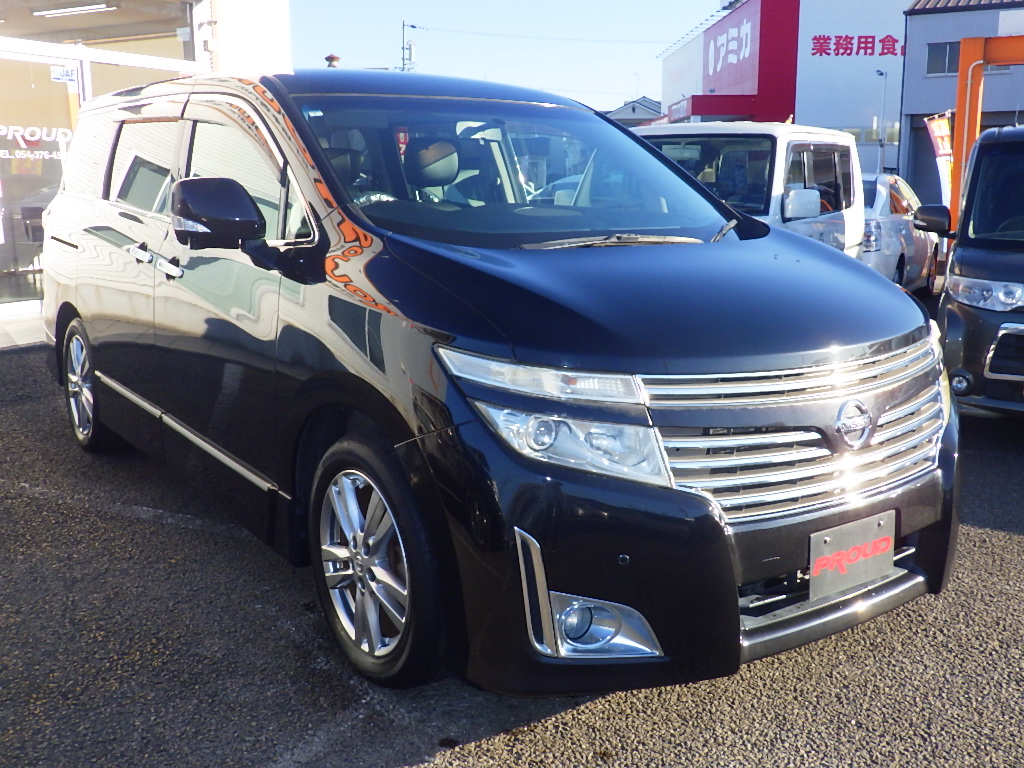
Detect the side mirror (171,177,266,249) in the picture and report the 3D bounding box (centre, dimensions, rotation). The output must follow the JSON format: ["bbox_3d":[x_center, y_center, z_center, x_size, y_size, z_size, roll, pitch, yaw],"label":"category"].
[{"bbox_3d":[-0.814,-0.475,2.806,0.240,0.200,0.150,-7,13,-35],"label":"side mirror"}]

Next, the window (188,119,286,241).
[{"bbox_3d":[-0.952,-0.718,3.449,0.040,0.410,0.940,8,5,-38],"label":"window"}]

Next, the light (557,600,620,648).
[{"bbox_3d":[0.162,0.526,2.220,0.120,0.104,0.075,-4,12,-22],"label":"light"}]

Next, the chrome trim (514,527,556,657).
[{"bbox_3d":[0.053,0.455,2.207,0.085,0.295,0.050,2,11,9],"label":"chrome trim"}]

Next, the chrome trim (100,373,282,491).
[{"bbox_3d":[-1.351,0.148,3.957,0.025,0.045,2.080,-6,14,-36],"label":"chrome trim"}]

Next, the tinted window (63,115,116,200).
[{"bbox_3d":[-2.090,-1.104,4.937,0.060,0.390,0.880,5,6,-35],"label":"tinted window"}]

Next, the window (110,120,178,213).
[{"bbox_3d":[-1.561,-0.911,4.257,0.040,0.400,0.830,8,5,-38],"label":"window"}]

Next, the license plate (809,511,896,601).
[{"bbox_3d":[0.841,0.420,2.482,0.330,0.165,0.018,-7,10,-35],"label":"license plate"}]

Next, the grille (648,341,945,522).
[{"bbox_3d":[0.807,0.117,2.572,1.180,0.385,0.230,-6,13,-36],"label":"grille"}]

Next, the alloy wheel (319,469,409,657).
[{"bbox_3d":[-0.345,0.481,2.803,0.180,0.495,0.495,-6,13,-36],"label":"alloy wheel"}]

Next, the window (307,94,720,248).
[{"bbox_3d":[0.063,-0.731,3.358,1.450,0.105,0.940,-7,45,-35],"label":"window"}]

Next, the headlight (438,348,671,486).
[{"bbox_3d":[0.083,0.076,2.366,0.330,0.285,0.540,-6,13,-36],"label":"headlight"}]

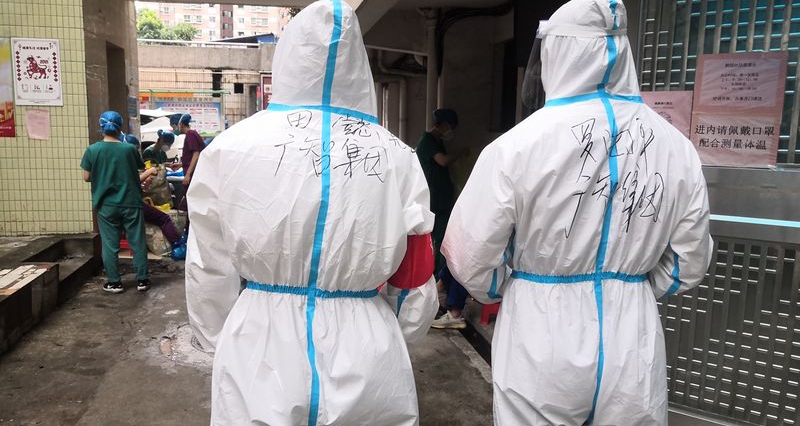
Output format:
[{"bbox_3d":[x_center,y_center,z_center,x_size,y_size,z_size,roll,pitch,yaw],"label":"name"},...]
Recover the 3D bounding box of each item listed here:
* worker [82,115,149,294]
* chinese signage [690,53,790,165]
[{"bbox_3d":[-2.532,-0.098,5.600,0.520,1.640,0.360,0,8,-7],"label":"worker"},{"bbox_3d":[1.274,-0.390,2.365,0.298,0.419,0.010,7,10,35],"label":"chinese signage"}]

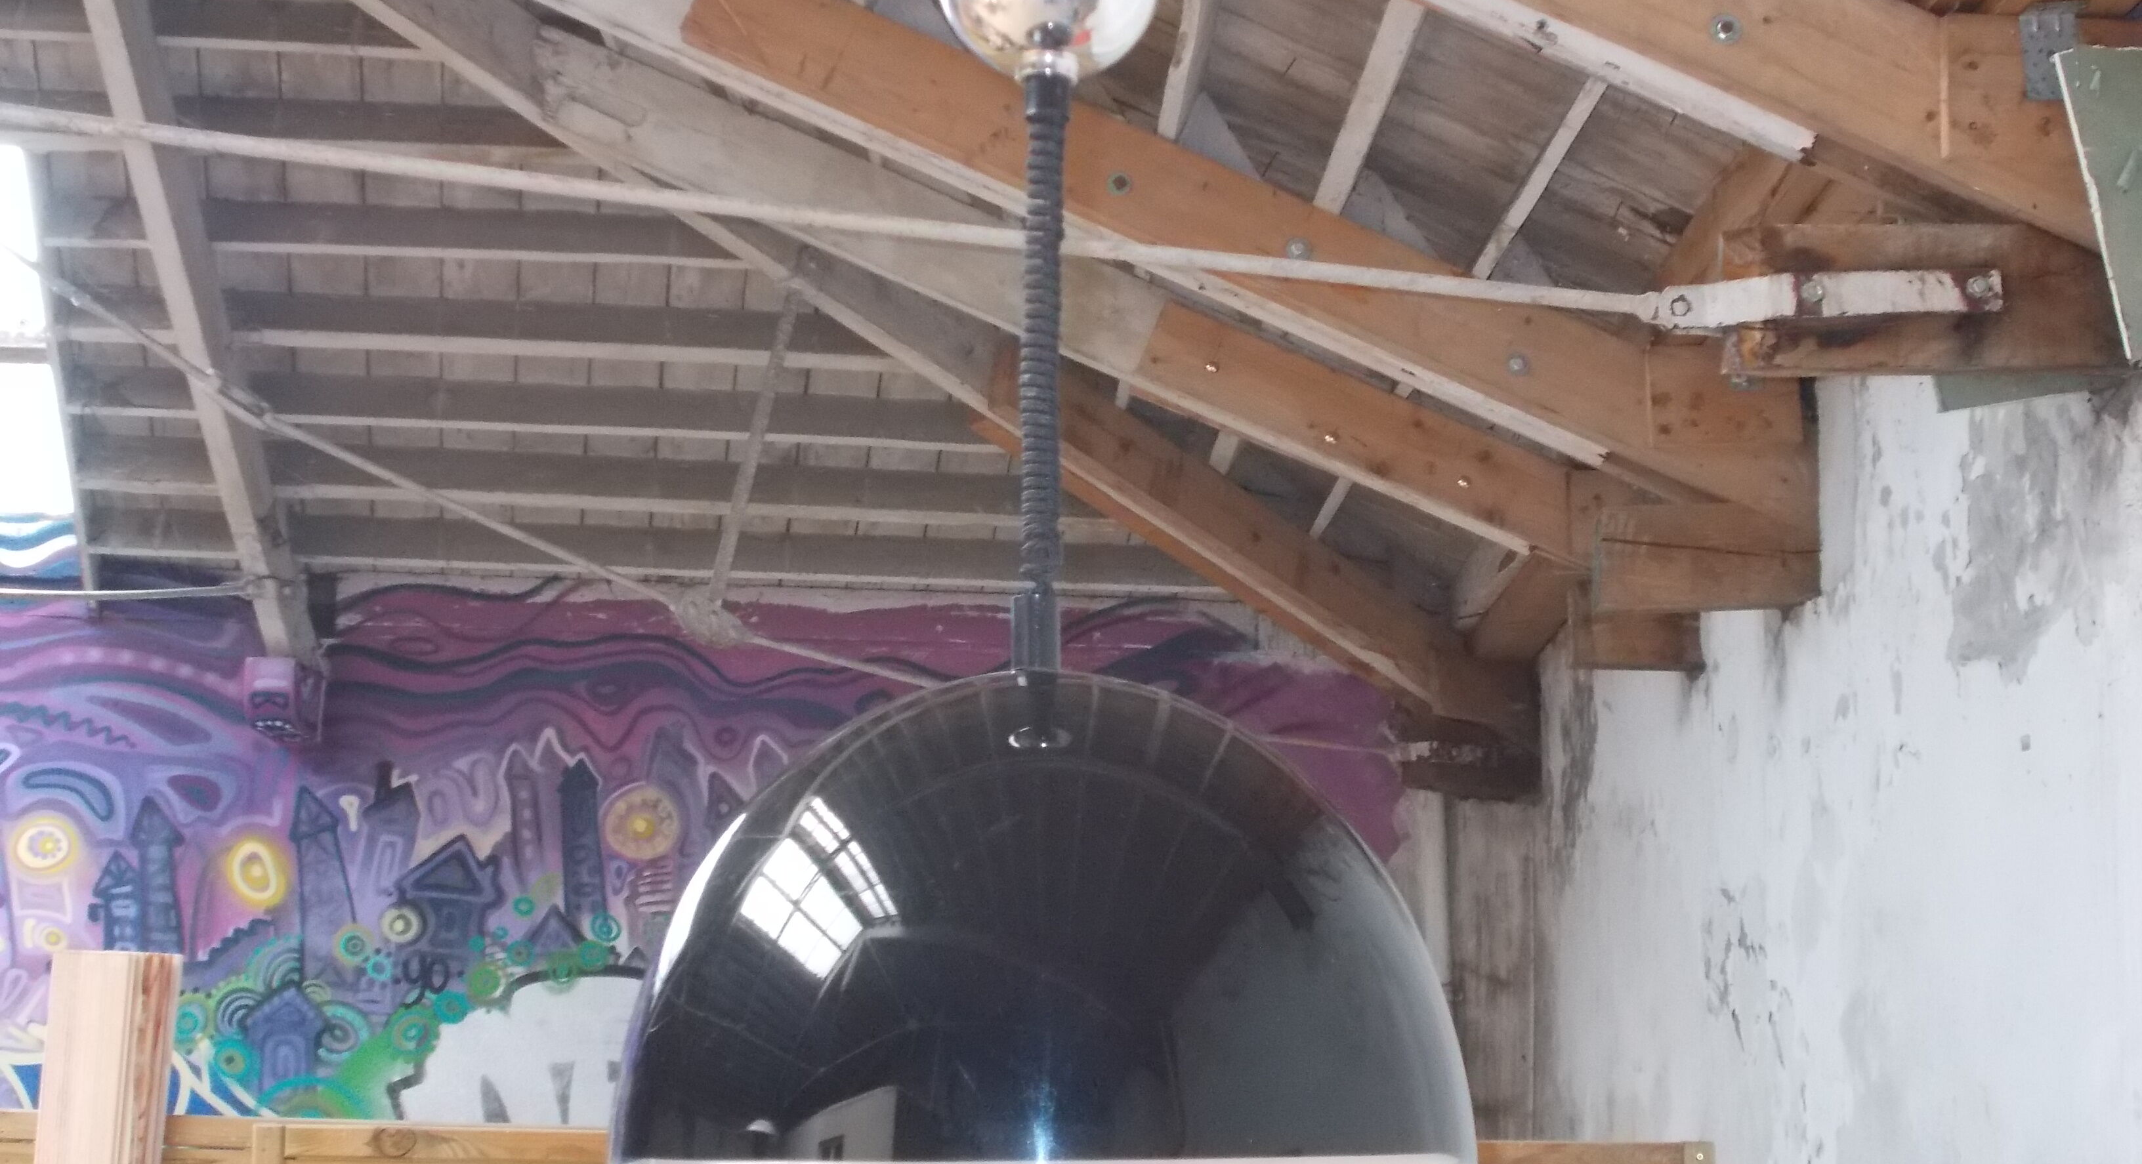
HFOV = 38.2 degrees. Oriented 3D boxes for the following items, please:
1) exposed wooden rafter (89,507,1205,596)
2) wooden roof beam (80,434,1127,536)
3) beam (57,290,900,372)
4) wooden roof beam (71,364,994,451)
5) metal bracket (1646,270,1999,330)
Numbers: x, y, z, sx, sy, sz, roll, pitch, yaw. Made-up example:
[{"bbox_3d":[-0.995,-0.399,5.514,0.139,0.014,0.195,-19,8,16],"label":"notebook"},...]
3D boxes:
[{"bbox_3d":[-1.196,-0.101,9.790,3.698,0.158,0.050,2,-32,-6],"label":"exposed wooden rafter"},{"bbox_3d":[-1.287,-0.309,9.442,3.343,0.147,0.062,2,-32,-6],"label":"wooden roof beam"},{"bbox_3d":[-1.549,-0.725,8.758,2.515,0.140,0.065,2,-32,-6],"label":"beam"},{"bbox_3d":[-1.454,-0.510,9.110,2.861,0.145,0.050,2,-32,-6],"label":"wooden roof beam"},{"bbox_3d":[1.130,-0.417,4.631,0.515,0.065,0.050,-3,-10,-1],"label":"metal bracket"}]

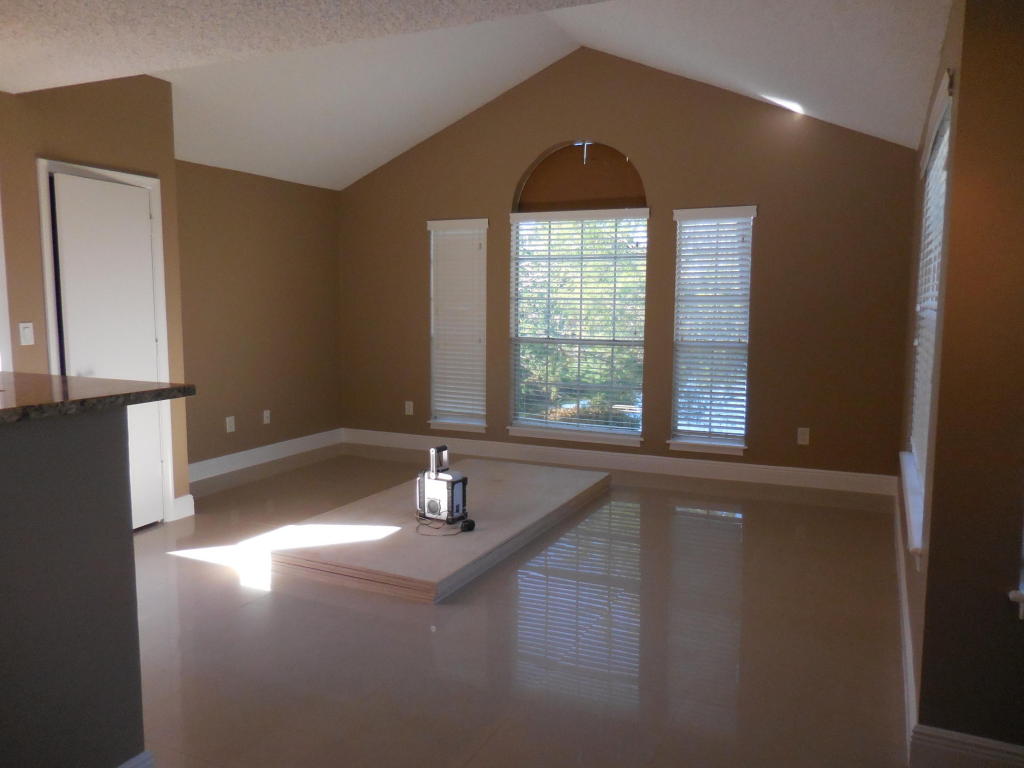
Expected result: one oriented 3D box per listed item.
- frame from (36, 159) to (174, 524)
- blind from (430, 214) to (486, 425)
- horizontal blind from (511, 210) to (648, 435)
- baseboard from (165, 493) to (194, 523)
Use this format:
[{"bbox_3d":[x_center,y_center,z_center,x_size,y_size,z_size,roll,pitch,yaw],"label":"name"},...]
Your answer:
[{"bbox_3d":[-2.309,-0.153,4.242,0.120,2.091,0.724,3,6,27],"label":"frame"},{"bbox_3d":[-0.478,-0.547,6.627,0.601,1.811,0.080,3,6,27],"label":"blind"},{"bbox_3d":[0.532,-0.504,6.118,1.206,1.801,0.080,3,6,27],"label":"horizontal blind"},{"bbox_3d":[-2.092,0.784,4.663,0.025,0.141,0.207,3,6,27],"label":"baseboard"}]

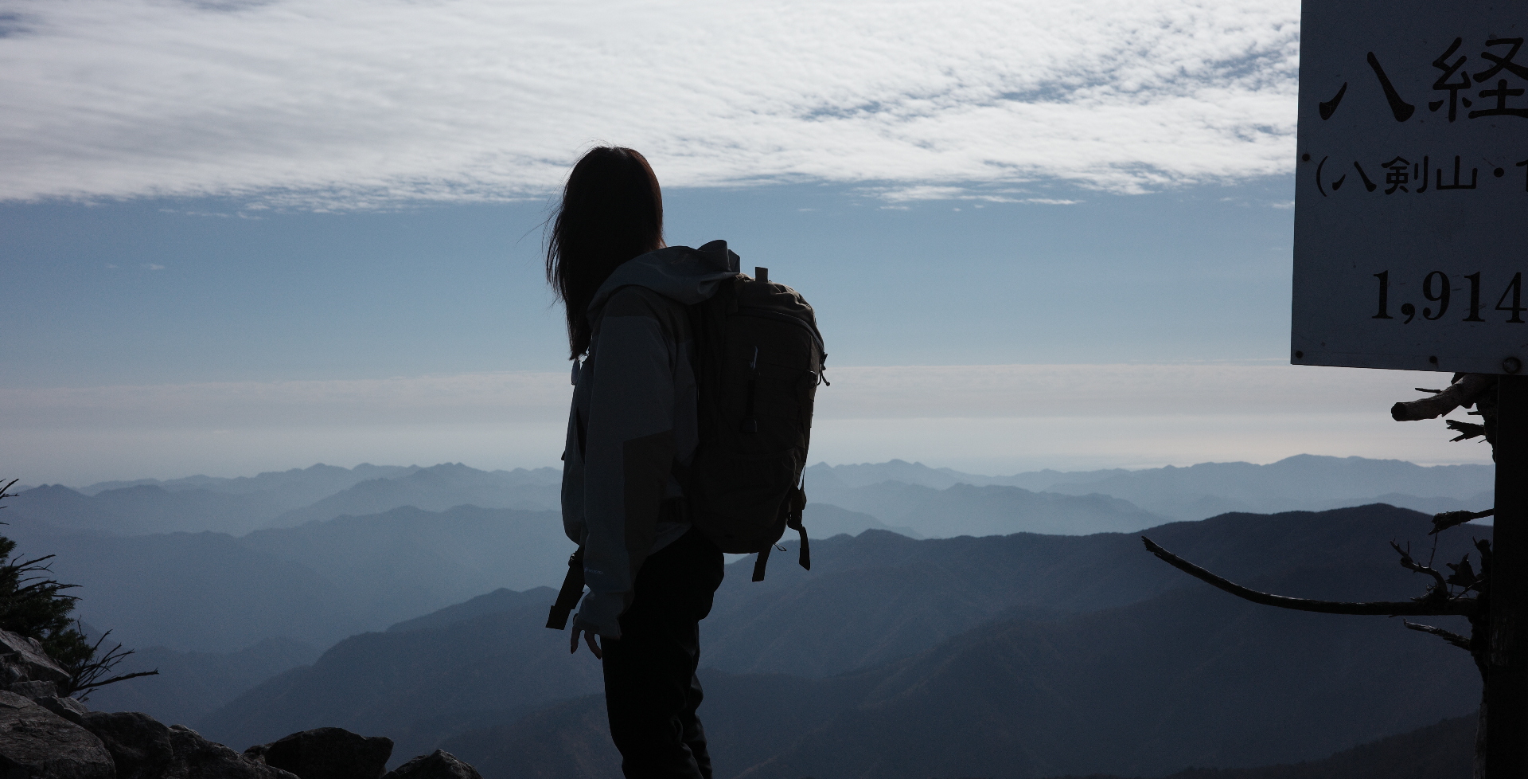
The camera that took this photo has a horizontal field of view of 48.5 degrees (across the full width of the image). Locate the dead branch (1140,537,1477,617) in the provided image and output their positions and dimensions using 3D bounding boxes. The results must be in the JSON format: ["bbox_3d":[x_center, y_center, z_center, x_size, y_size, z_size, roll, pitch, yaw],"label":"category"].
[{"bbox_3d":[0.770,0.263,2.400,0.475,0.113,0.120,0,-1,0],"label":"dead branch"}]

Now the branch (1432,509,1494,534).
[{"bbox_3d":[0.991,0.186,2.400,0.095,0.036,0.045,0,-1,0],"label":"branch"}]

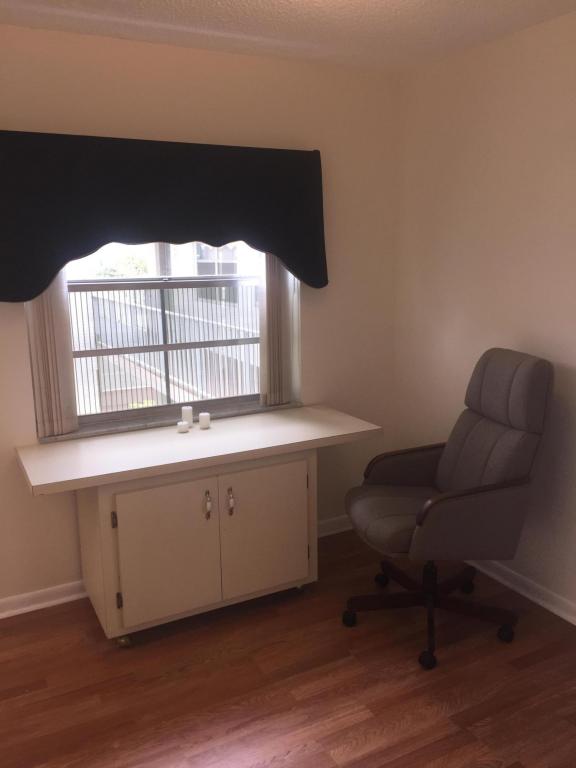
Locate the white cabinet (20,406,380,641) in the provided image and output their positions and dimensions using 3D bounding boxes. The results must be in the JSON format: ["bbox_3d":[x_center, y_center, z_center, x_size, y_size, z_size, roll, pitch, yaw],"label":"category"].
[{"bbox_3d":[-0.356,0.601,2.947,1.530,0.742,0.524,-7,14,-27],"label":"white cabinet"}]

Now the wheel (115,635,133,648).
[{"bbox_3d":[-0.671,1.039,2.621,0.050,0.060,0.050,-7,14,-27],"label":"wheel"}]

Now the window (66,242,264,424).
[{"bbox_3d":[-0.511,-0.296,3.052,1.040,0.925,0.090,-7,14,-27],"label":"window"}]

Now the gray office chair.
[{"bbox_3d":[0.610,0.455,2.668,0.750,1.165,0.660,-4,13,-15],"label":"gray office chair"}]

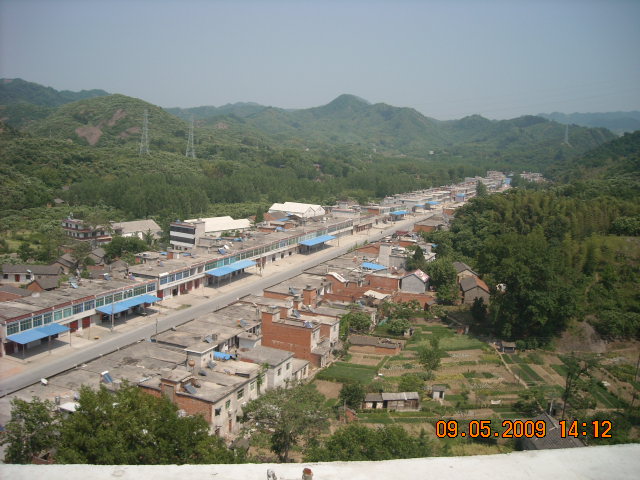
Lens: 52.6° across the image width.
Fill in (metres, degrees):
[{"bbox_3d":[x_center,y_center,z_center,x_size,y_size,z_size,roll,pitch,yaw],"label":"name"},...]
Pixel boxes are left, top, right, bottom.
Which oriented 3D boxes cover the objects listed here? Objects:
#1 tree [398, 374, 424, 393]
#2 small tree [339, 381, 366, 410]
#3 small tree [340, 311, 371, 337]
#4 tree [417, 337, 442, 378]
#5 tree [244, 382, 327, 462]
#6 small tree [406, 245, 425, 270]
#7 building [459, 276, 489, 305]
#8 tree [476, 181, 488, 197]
[{"bbox_3d":[18.106,28.458,127.413,5.119,4.150,4.863,1,10,0],"label":"tree"},{"bbox_3d":[6.099,28.720,119.856,5.186,5.677,5.186,1,10,0],"label":"small tree"},{"bbox_3d":[9.061,20.972,163.435,7.577,6.550,7.577,1,10,0],"label":"small tree"},{"bbox_3d":[23.335,24.622,136.648,5.490,8.841,5.490,1,10,0],"label":"tree"},{"bbox_3d":[-5.276,28.328,100.231,13.321,12.541,12.655,1,10,0],"label":"tree"},{"bbox_3d":[35.158,6.970,236.607,6.582,10.805,6.582,1,10,0],"label":"small tree"},{"bbox_3d":[48.603,15.818,201.465,7.597,5.600,12.500,2,10,7],"label":"building"},{"bbox_3d":[131.056,-40.843,520.959,10.063,14.108,10.063,1,10,0],"label":"tree"}]

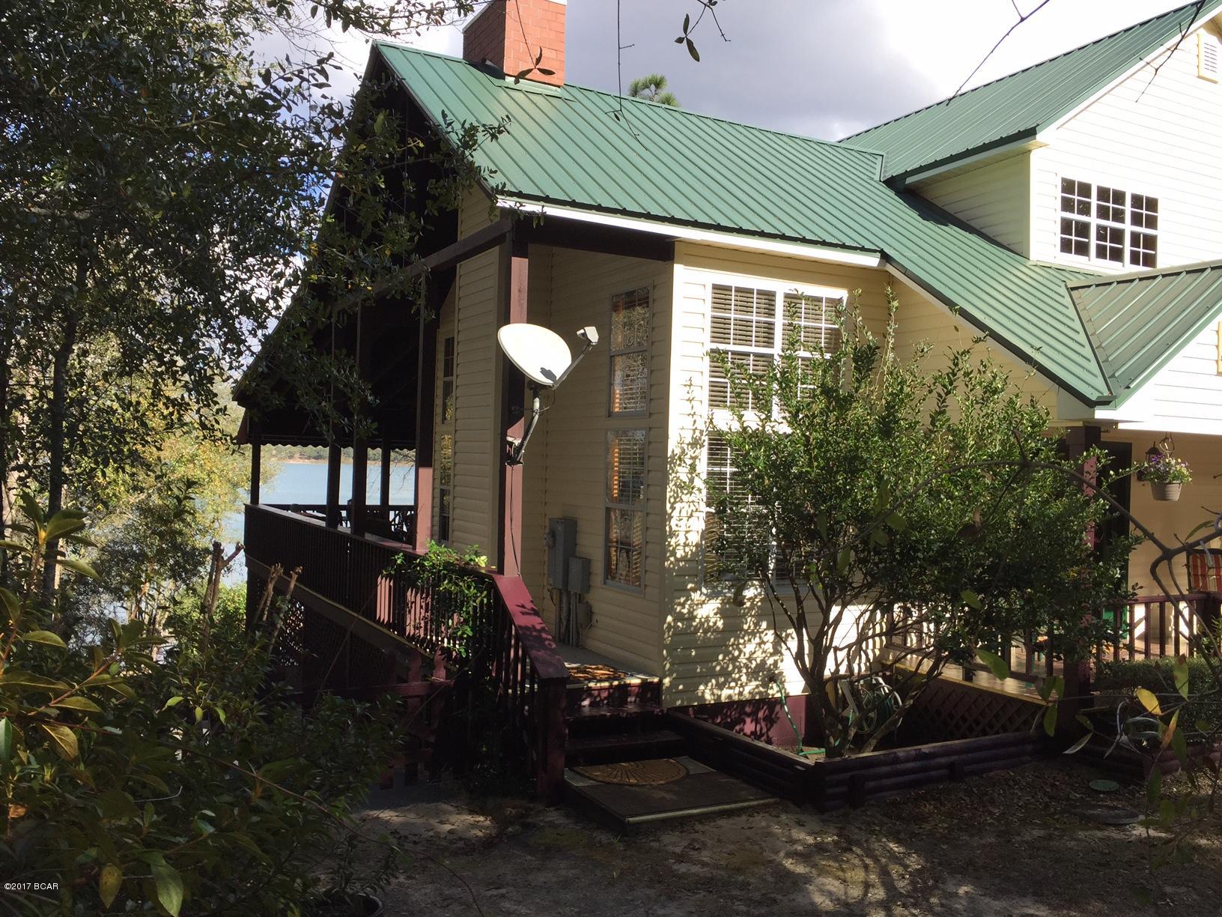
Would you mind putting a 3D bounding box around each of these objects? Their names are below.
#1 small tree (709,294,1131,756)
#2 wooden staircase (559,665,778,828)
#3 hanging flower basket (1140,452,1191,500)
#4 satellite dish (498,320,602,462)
[{"bbox_3d":[2.330,0.530,7.750,3.200,3.550,2.800,2,0,0],"label":"small tree"},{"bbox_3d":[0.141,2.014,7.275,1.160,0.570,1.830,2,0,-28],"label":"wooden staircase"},{"bbox_3d":[4.460,0.140,8.250,0.380,0.400,0.380,2,0,28],"label":"hanging flower basket"},{"bbox_3d":[-0.410,-0.450,6.905,0.580,0.980,1.000,2,0,-36],"label":"satellite dish"}]

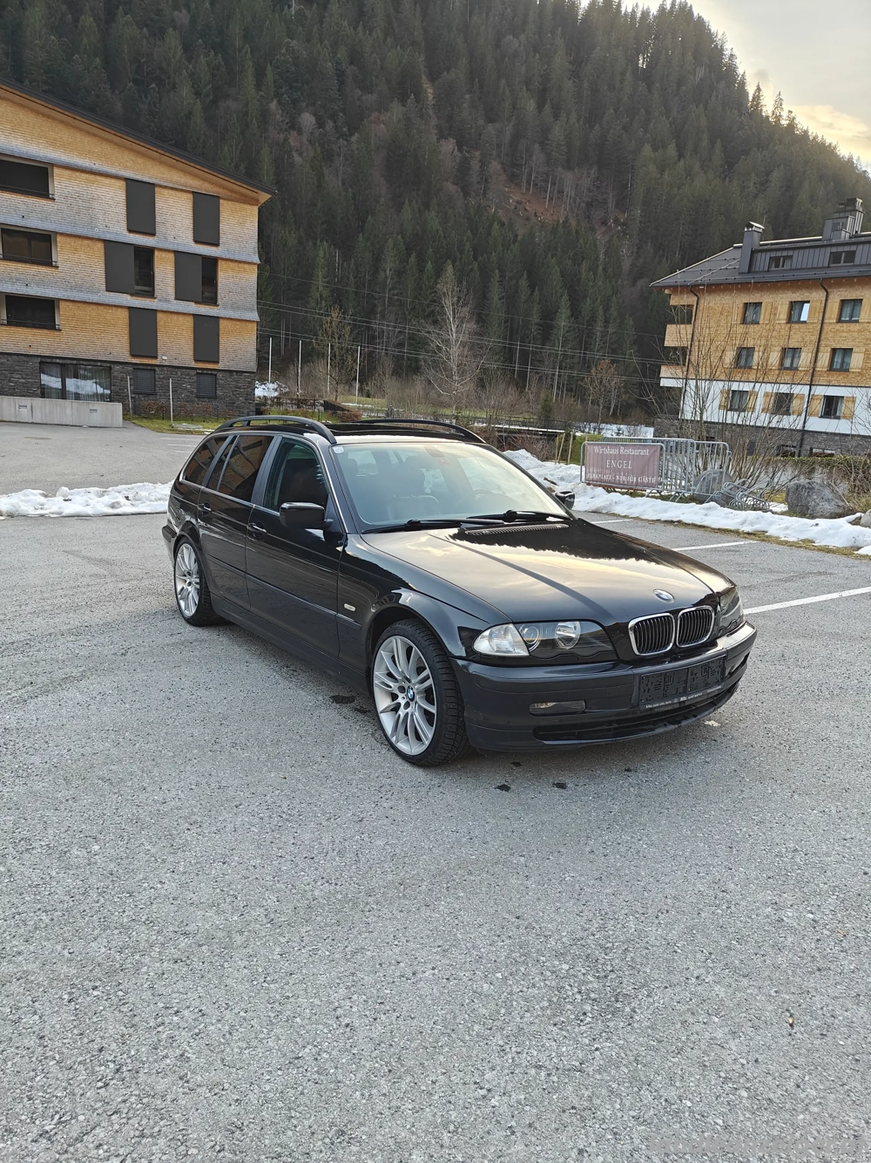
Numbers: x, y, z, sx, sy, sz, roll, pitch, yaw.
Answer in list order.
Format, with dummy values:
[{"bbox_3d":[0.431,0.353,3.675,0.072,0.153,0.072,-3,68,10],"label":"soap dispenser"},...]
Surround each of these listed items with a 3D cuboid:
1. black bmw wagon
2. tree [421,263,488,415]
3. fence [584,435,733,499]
[{"bbox_3d":[-0.277,-0.262,4.930,1.800,1.410,4.480,-7,14,-34],"label":"black bmw wagon"},{"bbox_3d":[1.085,-13.746,47.000,4.000,9.300,3.900,3,13,0],"label":"tree"},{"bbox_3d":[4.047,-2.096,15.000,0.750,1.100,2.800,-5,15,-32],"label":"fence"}]

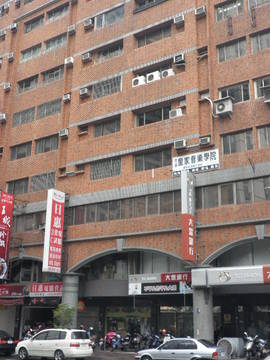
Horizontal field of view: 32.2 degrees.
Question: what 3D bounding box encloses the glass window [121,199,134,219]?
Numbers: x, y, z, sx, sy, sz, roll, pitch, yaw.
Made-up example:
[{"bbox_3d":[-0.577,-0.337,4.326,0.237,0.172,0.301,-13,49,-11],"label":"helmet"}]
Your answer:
[{"bbox_3d":[-0.524,2.007,31.883,1.069,1.308,0.100,-11,-20,32],"label":"glass window"}]

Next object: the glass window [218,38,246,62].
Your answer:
[{"bbox_3d":[6.244,-8.173,29.906,1.892,1.146,0.150,-11,-22,32],"label":"glass window"}]

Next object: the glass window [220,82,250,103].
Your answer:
[{"bbox_3d":[6.292,-5.372,29.340,1.937,1.325,0.150,-10,-21,33],"label":"glass window"}]

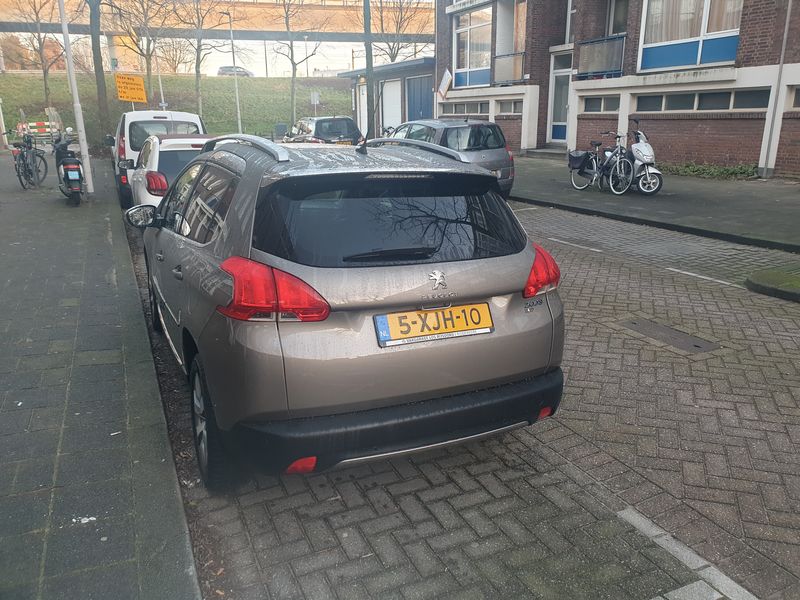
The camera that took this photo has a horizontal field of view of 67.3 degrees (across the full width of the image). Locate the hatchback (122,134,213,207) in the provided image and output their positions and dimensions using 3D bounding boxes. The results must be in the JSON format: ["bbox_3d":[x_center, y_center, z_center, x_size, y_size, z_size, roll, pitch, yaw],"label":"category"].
[{"bbox_3d":[-2.930,-1.560,8.400,1.640,1.470,3.600,-8,18,-24],"label":"hatchback"}]

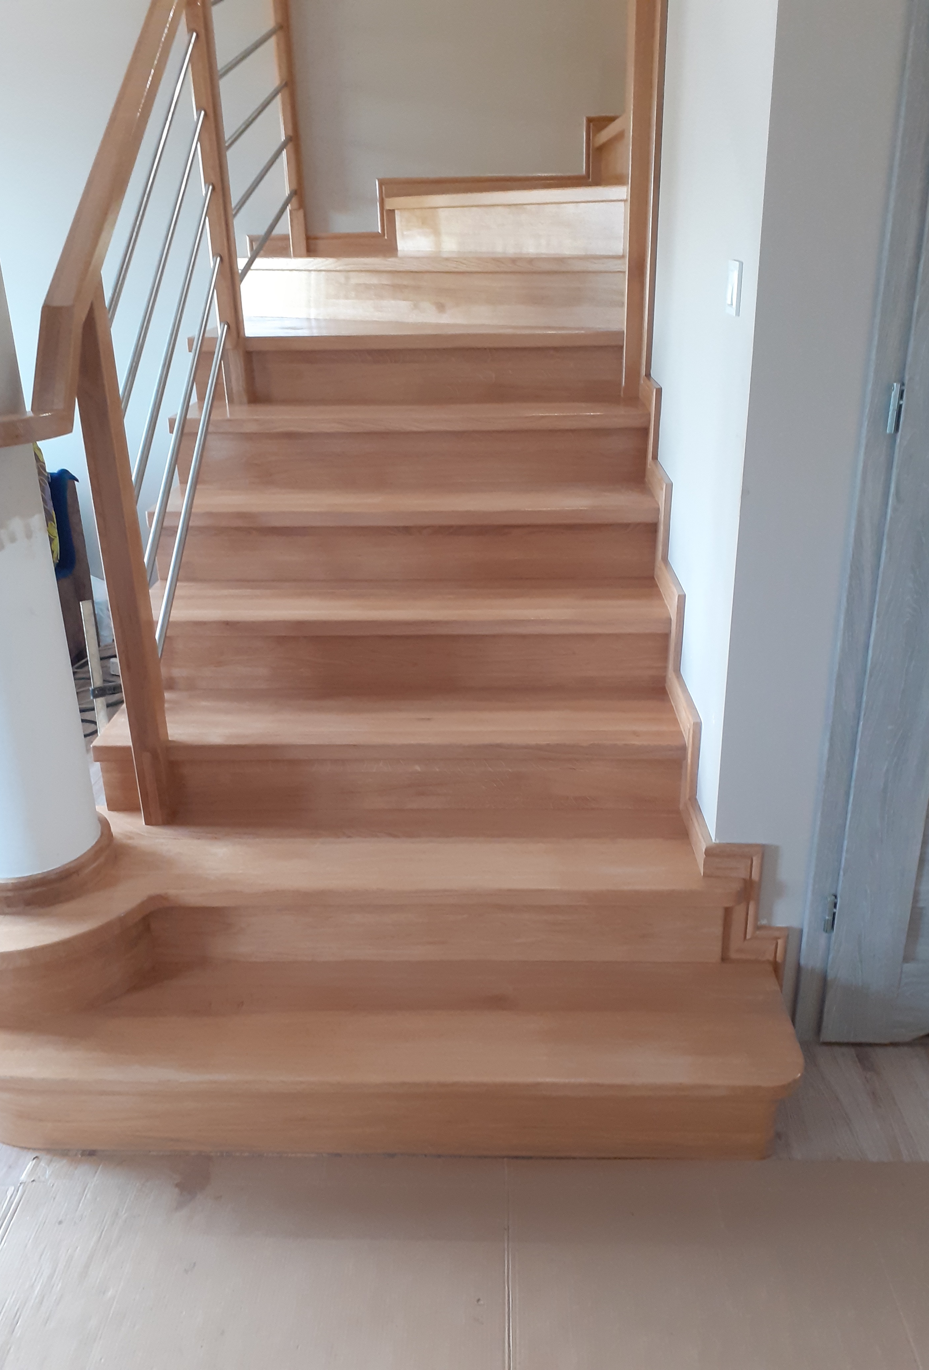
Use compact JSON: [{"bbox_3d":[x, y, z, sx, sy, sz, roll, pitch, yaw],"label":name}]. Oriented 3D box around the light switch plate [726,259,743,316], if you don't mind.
[{"bbox_3d":[0.452,-0.664,1.786,0.012,0.082,0.082,0,23,2],"label":"light switch plate"}]

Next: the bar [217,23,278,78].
[{"bbox_3d":[-0.614,-1.828,3.079,0.018,0.018,1.080,0,38,2],"label":"bar"}]

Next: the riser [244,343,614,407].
[{"bbox_3d":[-0.143,-0.854,2.927,1.147,0.142,0.022,0,23,2],"label":"riser"}]

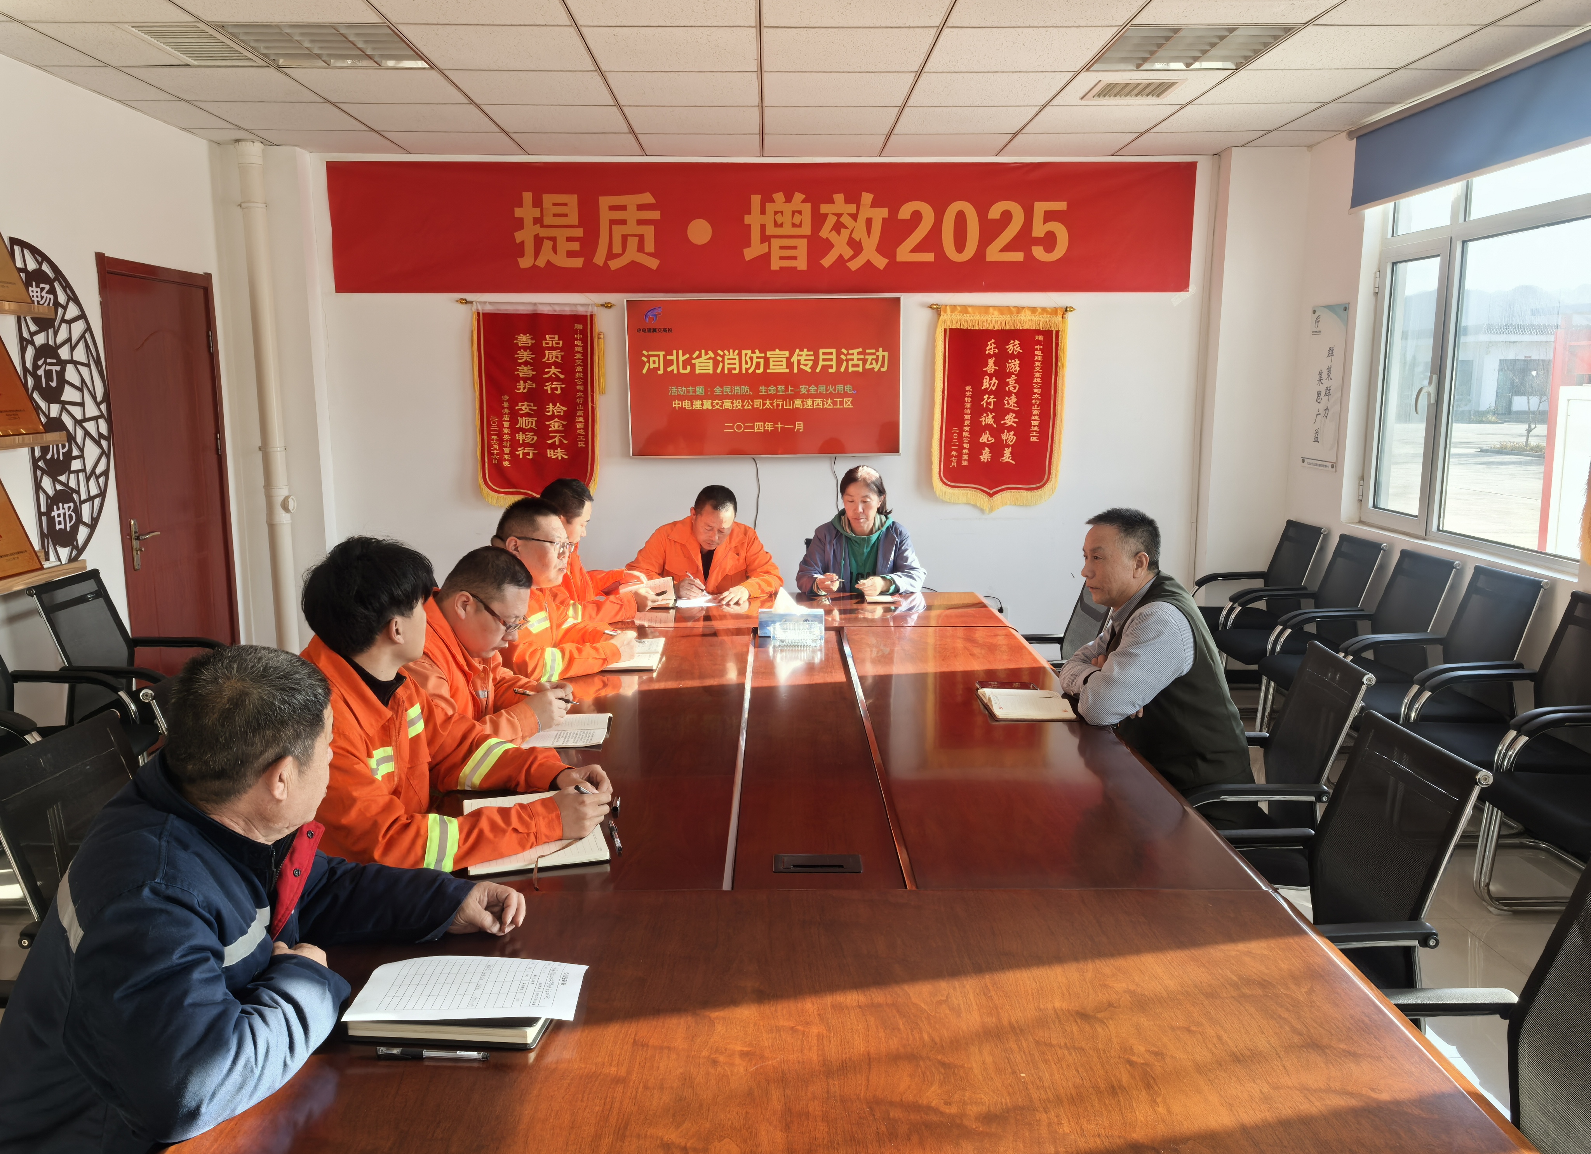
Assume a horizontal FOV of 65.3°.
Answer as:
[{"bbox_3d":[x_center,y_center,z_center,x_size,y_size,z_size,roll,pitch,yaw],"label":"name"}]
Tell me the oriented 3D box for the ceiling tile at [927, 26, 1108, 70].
[{"bbox_3d":[0.778,-1.851,4.348,0.600,0.020,0.600,0,9,-1],"label":"ceiling tile"}]

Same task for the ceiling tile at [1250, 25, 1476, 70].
[{"bbox_3d":[1.976,-1.869,4.385,0.600,0.020,0.600,0,9,-1],"label":"ceiling tile"}]

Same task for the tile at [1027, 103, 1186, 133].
[{"bbox_3d":[1.349,-2.055,5.563,0.600,0.020,0.600,0,9,-1],"label":"tile"}]

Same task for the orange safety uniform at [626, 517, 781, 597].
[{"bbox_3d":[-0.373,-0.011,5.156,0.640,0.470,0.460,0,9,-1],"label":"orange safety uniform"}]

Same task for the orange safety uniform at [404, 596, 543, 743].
[{"bbox_3d":[-0.855,0.254,3.210,0.460,0.460,0.550,1,9,8],"label":"orange safety uniform"}]

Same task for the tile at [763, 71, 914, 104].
[{"bbox_3d":[0.168,-1.947,4.938,0.600,0.020,0.600,0,9,-1],"label":"tile"}]

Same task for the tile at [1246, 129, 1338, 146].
[{"bbox_3d":[2.404,-2.138,6.048,0.330,0.020,0.350,0,9,-1],"label":"tile"}]

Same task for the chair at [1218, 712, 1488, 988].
[{"bbox_3d":[0.930,0.770,2.459,0.600,0.910,0.540,0,9,-1],"label":"chair"}]

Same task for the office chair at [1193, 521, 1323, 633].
[{"bbox_3d":[2.209,0.183,5.995,0.550,0.880,0.560,0,9,-1],"label":"office chair"}]

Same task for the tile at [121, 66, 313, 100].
[{"bbox_3d":[-2.234,-1.933,4.881,0.600,0.020,0.600,0,9,-1],"label":"tile"}]

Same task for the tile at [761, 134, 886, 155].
[{"bbox_3d":[0.141,-2.135,6.109,0.600,0.020,0.573,0,9,-1],"label":"tile"}]

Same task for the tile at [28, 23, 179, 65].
[{"bbox_3d":[-2.362,-1.840,4.288,0.310,0.020,0.600,0,9,-1],"label":"tile"}]

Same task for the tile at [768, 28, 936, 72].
[{"bbox_3d":[0.182,-1.851,4.346,0.600,0.020,0.600,0,9,-1],"label":"tile"}]

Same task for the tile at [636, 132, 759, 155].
[{"bbox_3d":[-0.465,-2.138,6.110,0.600,0.020,0.600,0,9,-1],"label":"tile"}]

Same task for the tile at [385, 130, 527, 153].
[{"bbox_3d":[-1.668,-2.121,6.048,0.600,0.020,0.570,0,9,-1],"label":"tile"}]

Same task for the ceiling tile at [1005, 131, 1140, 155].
[{"bbox_3d":[1.331,-2.139,6.125,0.600,0.020,0.570,0,9,-1],"label":"ceiling tile"}]

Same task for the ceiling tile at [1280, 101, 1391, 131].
[{"bbox_3d":[2.405,-2.063,5.589,0.313,0.020,0.600,0,9,-1],"label":"ceiling tile"}]

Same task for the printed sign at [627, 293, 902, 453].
[{"bbox_3d":[-0.160,-1.045,6.515,1.412,0.811,0.060,0,9,-1],"label":"printed sign"}]

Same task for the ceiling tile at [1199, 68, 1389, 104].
[{"bbox_3d":[1.968,-1.968,4.977,0.600,0.020,0.600,0,9,-1],"label":"ceiling tile"}]

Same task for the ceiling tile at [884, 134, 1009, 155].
[{"bbox_3d":[0.731,-2.135,6.109,0.600,0.020,0.570,0,9,-1],"label":"ceiling tile"}]

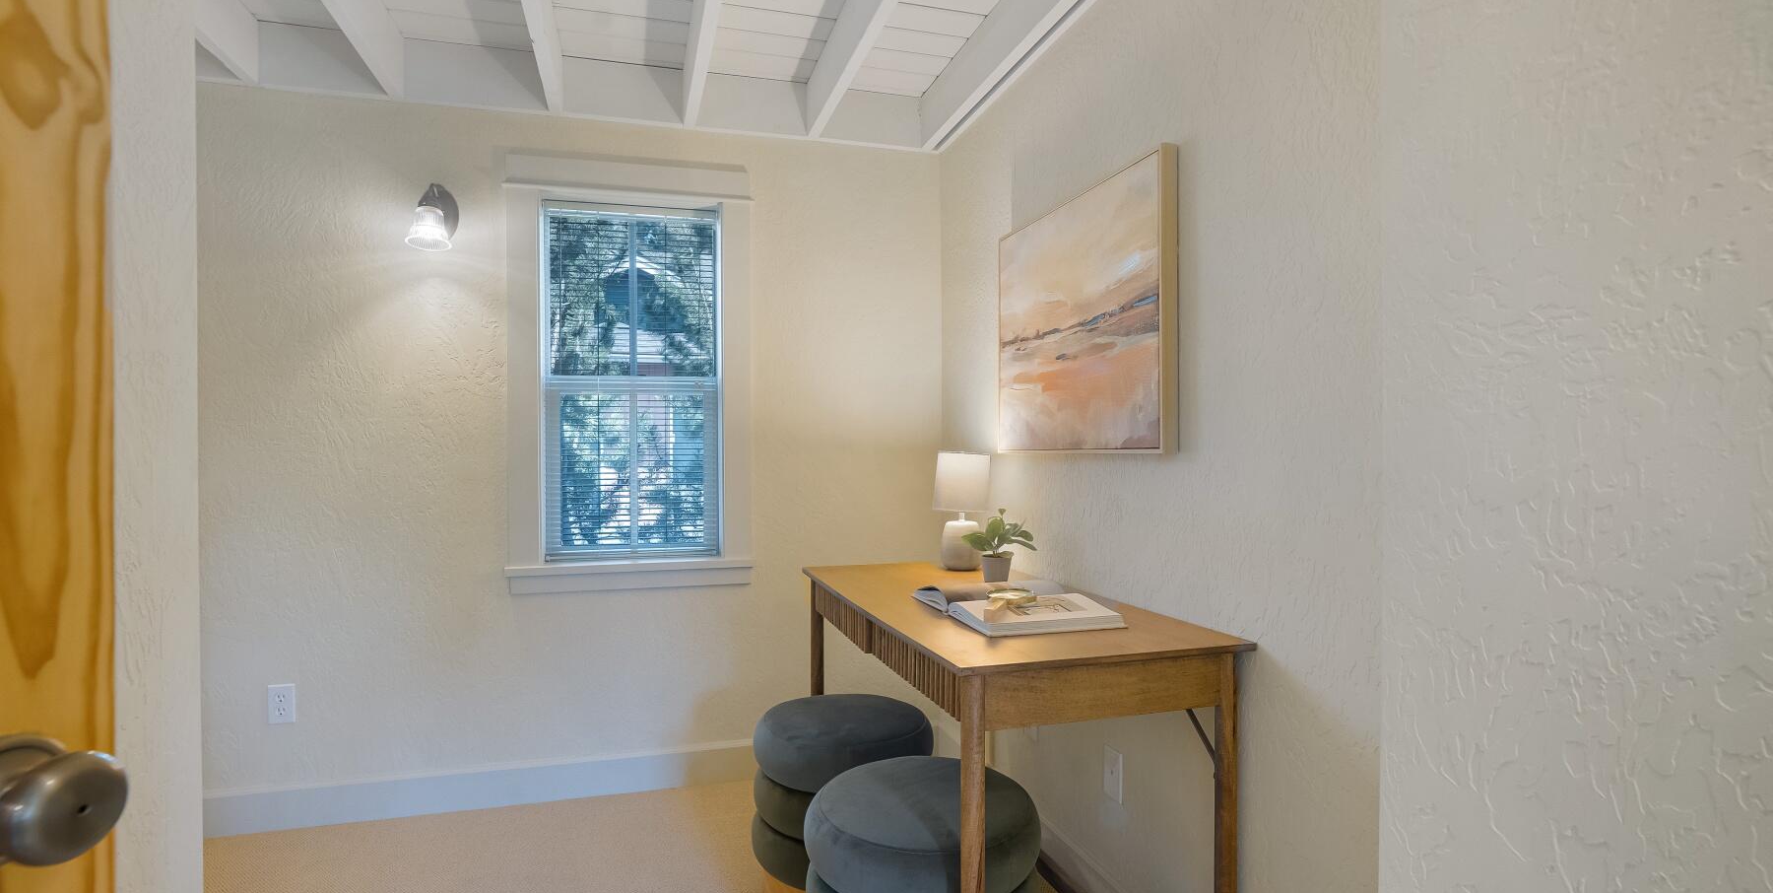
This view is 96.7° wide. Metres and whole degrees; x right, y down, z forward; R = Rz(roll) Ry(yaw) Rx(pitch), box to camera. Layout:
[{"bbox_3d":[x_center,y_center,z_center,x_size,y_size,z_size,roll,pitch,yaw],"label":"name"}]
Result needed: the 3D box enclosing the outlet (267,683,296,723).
[{"bbox_3d":[-1.777,0.757,2.314,0.070,0.115,0.008,0,0,-14],"label":"outlet"}]

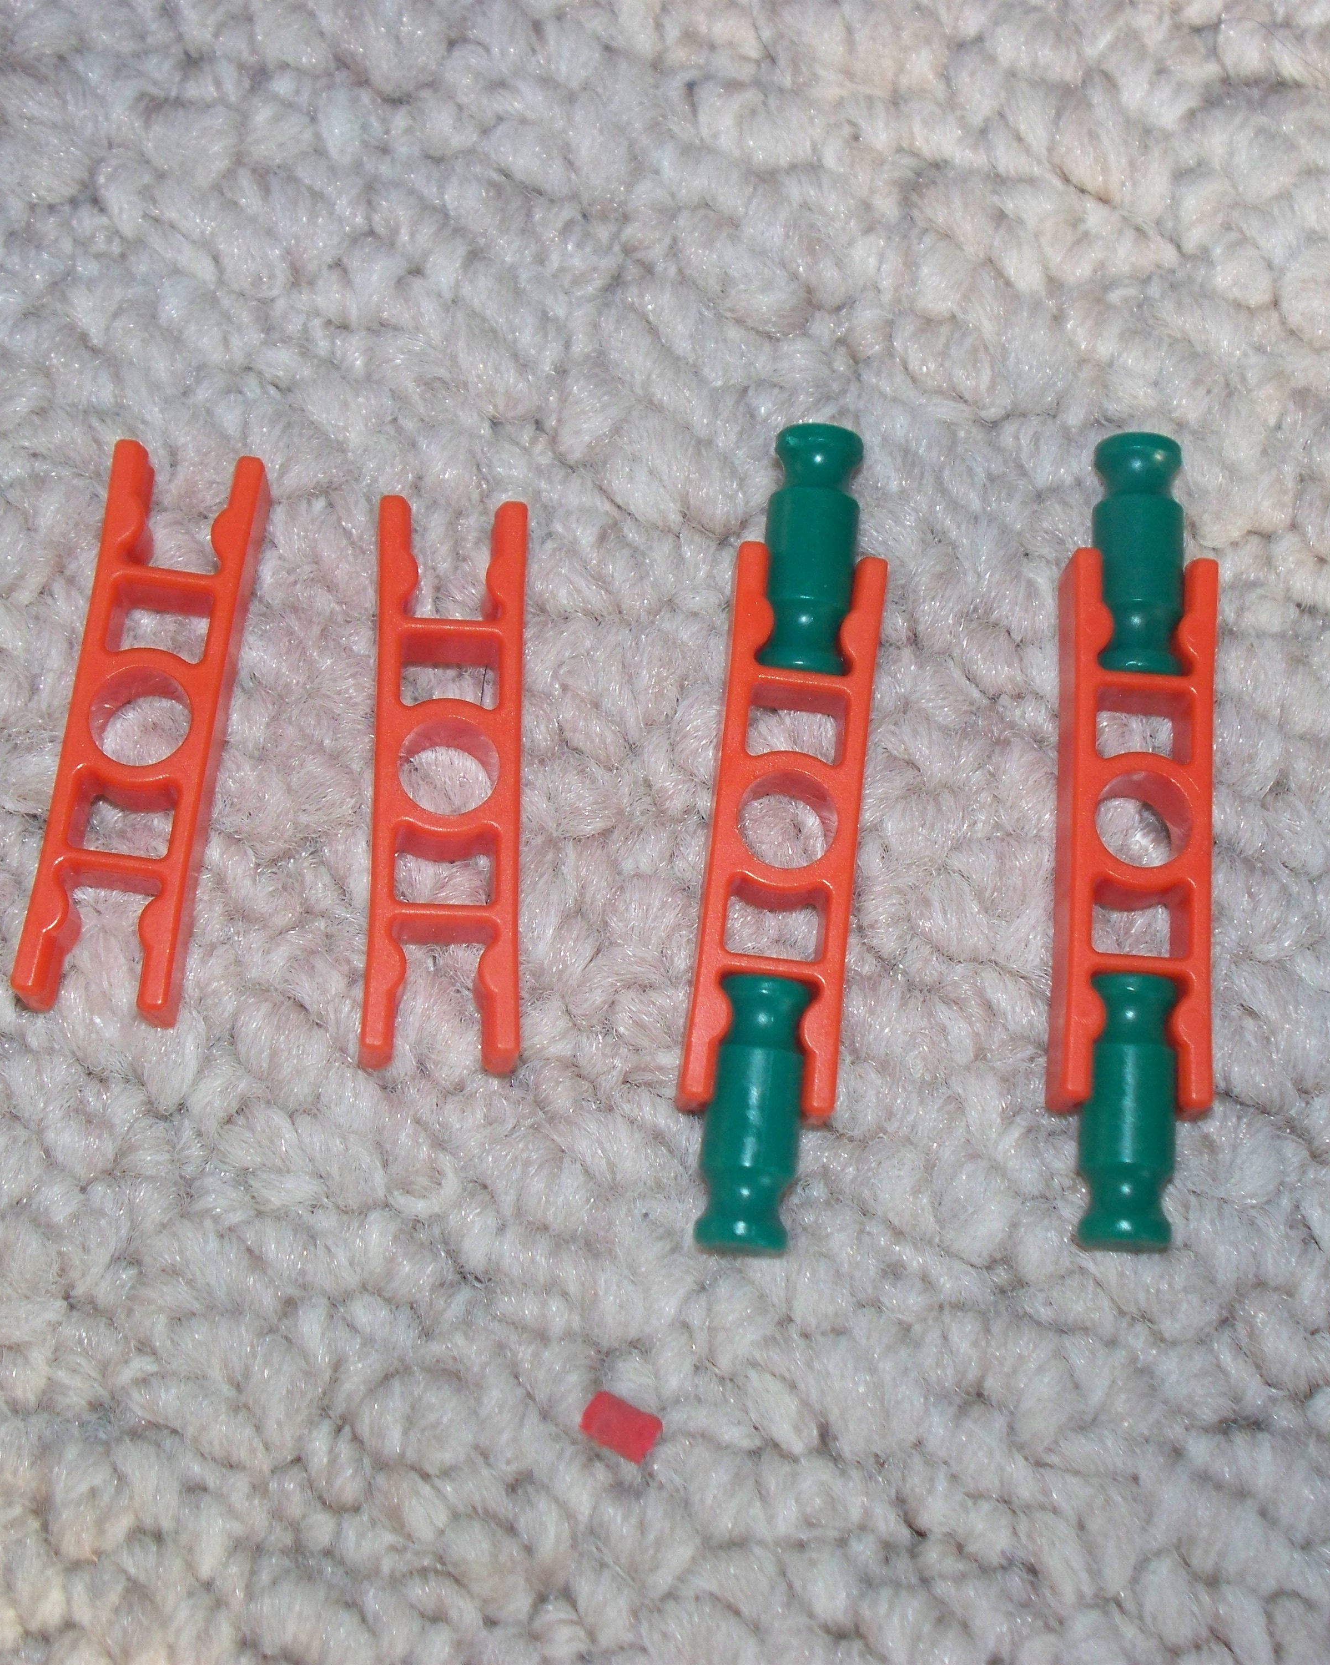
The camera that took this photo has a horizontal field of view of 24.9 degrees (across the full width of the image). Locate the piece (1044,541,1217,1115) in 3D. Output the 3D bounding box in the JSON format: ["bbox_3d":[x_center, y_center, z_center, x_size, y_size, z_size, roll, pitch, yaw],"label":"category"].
[{"bbox_3d":[0.032,0.000,0.202,0.010,0.006,0.038,4,74,-2],"label":"piece"}]

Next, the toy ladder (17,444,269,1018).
[{"bbox_3d":[-0.034,-0.007,0.198,0.010,0.006,0.038,7,74,0],"label":"toy ladder"}]

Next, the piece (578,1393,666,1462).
[{"bbox_3d":[-0.003,0.037,0.190,0.005,0.002,0.003,28,74,5],"label":"piece"}]

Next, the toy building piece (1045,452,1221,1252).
[{"bbox_3d":[0.032,0.000,0.202,0.010,0.006,0.055,4,74,-2],"label":"toy building piece"}]

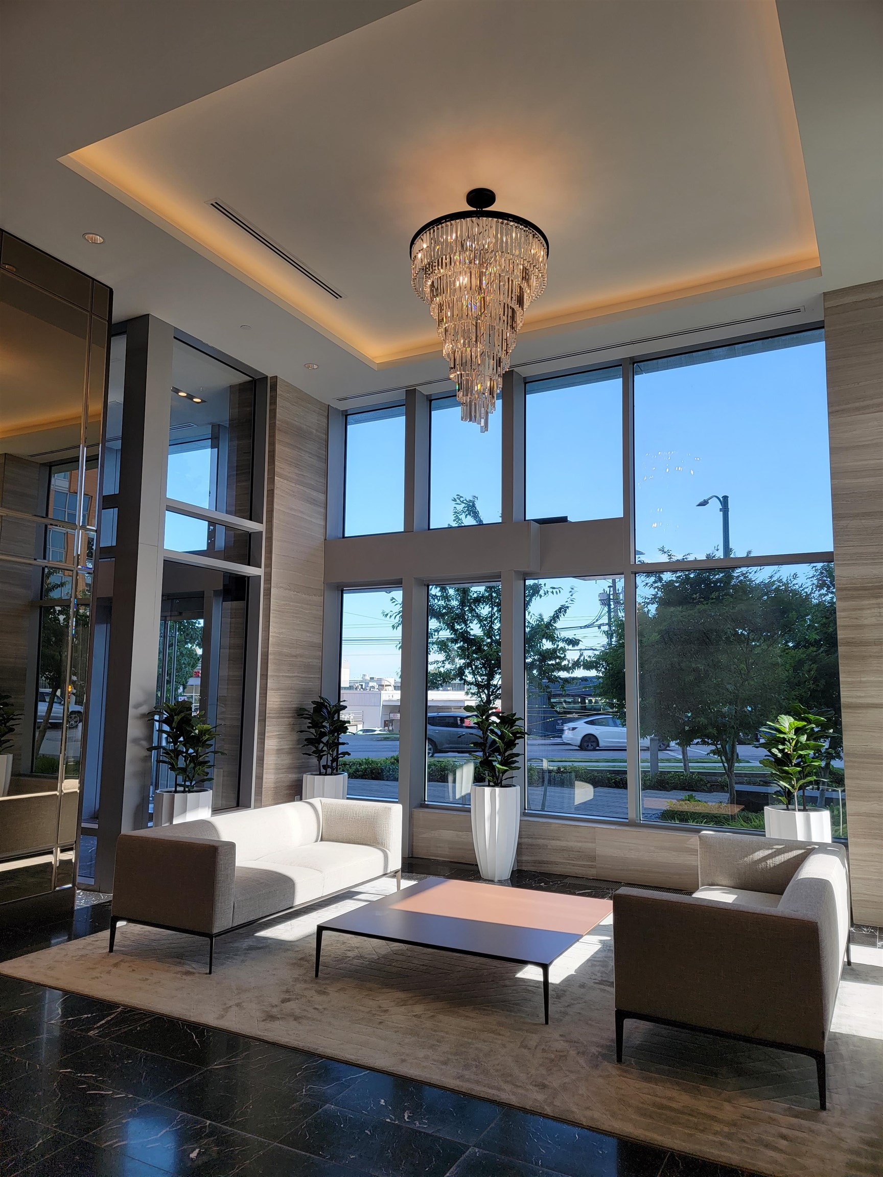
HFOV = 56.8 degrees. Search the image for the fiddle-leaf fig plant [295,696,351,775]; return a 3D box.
[{"bbox_3d":[-1.151,1.460,8.066,0.550,0.760,0.530,-3,-8,27],"label":"fiddle-leaf fig plant"}]

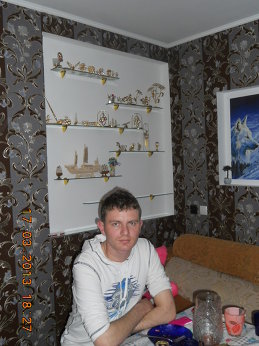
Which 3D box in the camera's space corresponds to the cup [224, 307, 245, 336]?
[{"bbox_3d":[0.409,0.585,1.484,0.079,0.090,0.079,-2,2,0],"label":"cup"}]

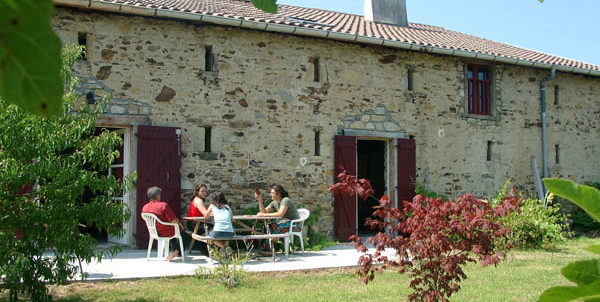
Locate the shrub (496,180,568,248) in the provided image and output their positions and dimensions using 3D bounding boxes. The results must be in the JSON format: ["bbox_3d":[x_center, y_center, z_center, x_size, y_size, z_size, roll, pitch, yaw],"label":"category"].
[{"bbox_3d":[4.863,1.346,12.300,1.600,1.360,1.350,0,-4,0],"label":"shrub"}]

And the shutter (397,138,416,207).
[{"bbox_3d":[2.525,0.885,13.798,0.528,2.308,0.060,2,-5,-26],"label":"shutter"}]

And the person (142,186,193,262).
[{"bbox_3d":[-2.285,1.245,10.074,0.792,1.238,0.495,2,-5,-28],"label":"person"}]

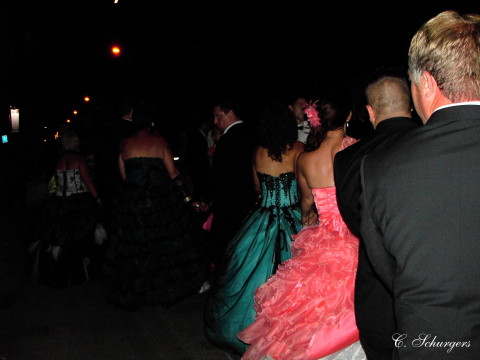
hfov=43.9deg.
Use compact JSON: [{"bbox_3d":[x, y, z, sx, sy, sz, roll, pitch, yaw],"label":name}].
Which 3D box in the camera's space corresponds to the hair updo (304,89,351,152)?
[{"bbox_3d":[0.514,-0.349,3.500,0.260,0.370,0.260,1,4,8],"label":"hair updo"}]

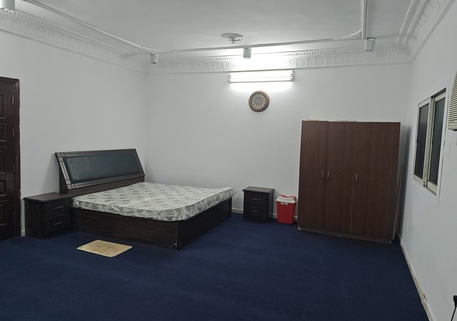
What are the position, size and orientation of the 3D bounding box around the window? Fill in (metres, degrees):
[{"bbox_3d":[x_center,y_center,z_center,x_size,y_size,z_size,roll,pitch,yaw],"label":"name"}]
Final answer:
[{"bbox_3d":[2.120,-0.186,3.240,0.080,0.935,1.300,3,5,23],"label":"window"}]

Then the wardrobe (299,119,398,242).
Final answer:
[{"bbox_3d":[1.904,0.287,4.913,1.380,1.800,0.470,3,5,23],"label":"wardrobe"}]

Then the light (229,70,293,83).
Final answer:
[{"bbox_3d":[0.584,-1.526,5.583,1.230,0.180,0.090,3,5,23],"label":"light"}]

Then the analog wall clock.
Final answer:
[{"bbox_3d":[0.574,-1.098,5.633,0.400,0.400,0.055,3,5,23],"label":"analog wall clock"}]

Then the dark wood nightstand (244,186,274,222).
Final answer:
[{"bbox_3d":[0.550,0.819,5.603,0.490,0.560,0.350,3,5,23],"label":"dark wood nightstand"}]

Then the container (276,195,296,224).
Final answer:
[{"bbox_3d":[1.048,0.887,5.452,0.340,0.475,0.240,3,5,23],"label":"container"}]

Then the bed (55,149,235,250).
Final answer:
[{"bbox_3d":[-1.292,0.477,5.200,2.270,1.200,1.890,3,5,23],"label":"bed"}]

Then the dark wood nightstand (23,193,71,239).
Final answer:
[{"bbox_3d":[-2.663,0.821,4.527,0.360,0.540,0.470,3,5,23],"label":"dark wood nightstand"}]

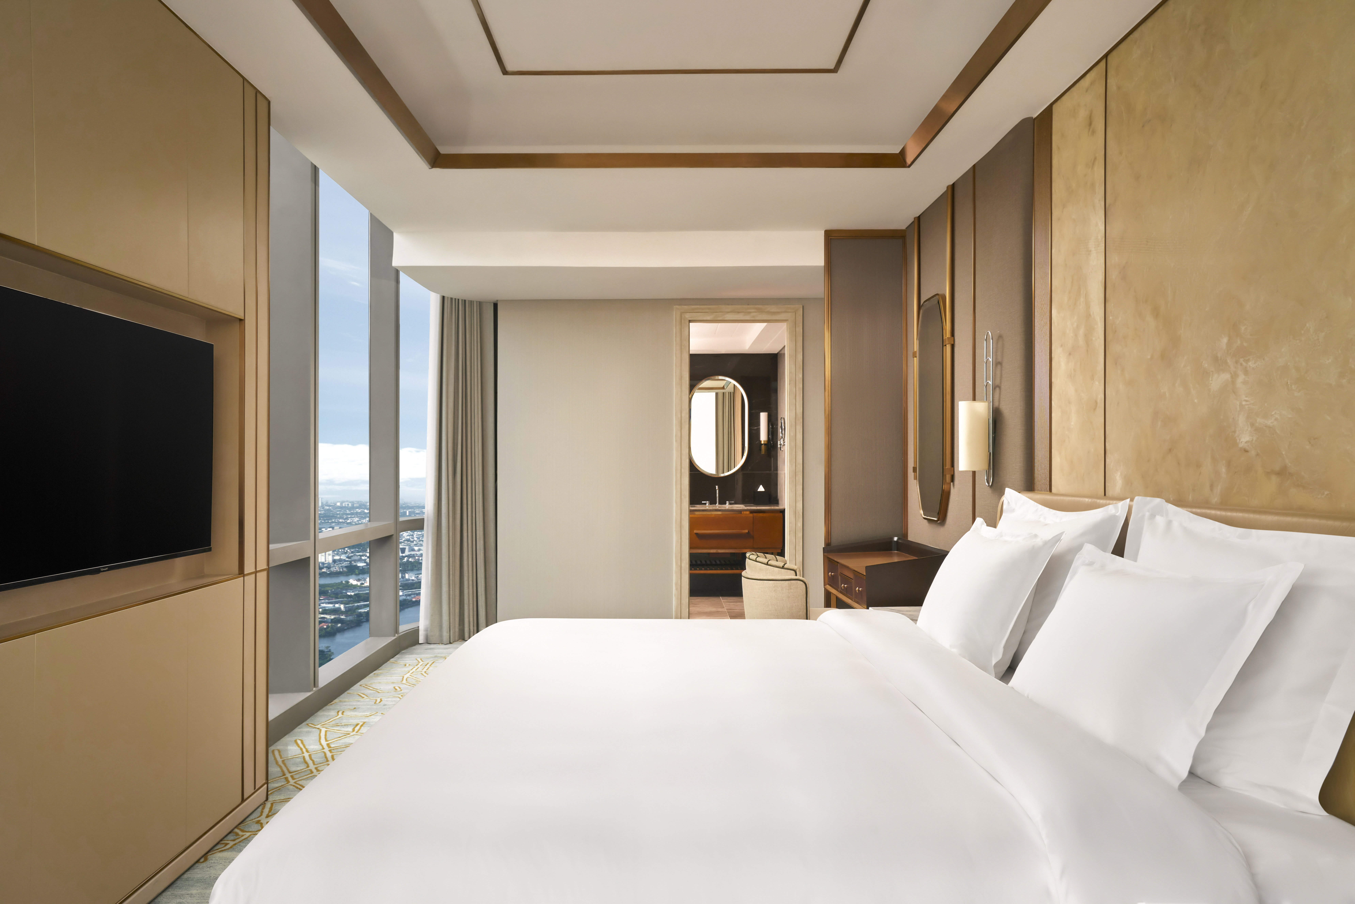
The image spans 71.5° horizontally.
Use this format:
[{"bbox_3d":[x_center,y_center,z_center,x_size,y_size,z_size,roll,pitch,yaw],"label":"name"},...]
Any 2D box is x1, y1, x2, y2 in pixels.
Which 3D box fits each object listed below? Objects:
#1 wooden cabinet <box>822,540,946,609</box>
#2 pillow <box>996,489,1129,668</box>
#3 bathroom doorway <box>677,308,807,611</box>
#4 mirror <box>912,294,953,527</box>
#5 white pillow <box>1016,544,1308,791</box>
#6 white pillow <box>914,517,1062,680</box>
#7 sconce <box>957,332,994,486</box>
[{"bbox_3d":[1.141,0.938,5.183,0.475,0.840,1.080,0,0,-1],"label":"wooden cabinet"},{"bbox_3d":[1.198,0.418,3.167,0.190,0.560,0.940,16,-1,-1],"label":"pillow"},{"bbox_3d":[0.460,0.144,7.058,0.955,2.455,0.200,0,0,-1],"label":"bathroom doorway"},{"bbox_3d":[1.359,-0.230,5.005,0.060,1.160,0.520,0,0,-1],"label":"mirror"},{"bbox_3d":[1.049,0.446,2.214,0.200,0.500,0.870,27,-1,-1],"label":"white pillow"},{"bbox_3d":[1.038,0.453,3.204,0.200,0.500,0.840,27,-1,-1],"label":"white pillow"},{"bbox_3d":[1.319,-0.189,4.164,0.160,0.680,0.130,0,0,-1],"label":"sconce"}]

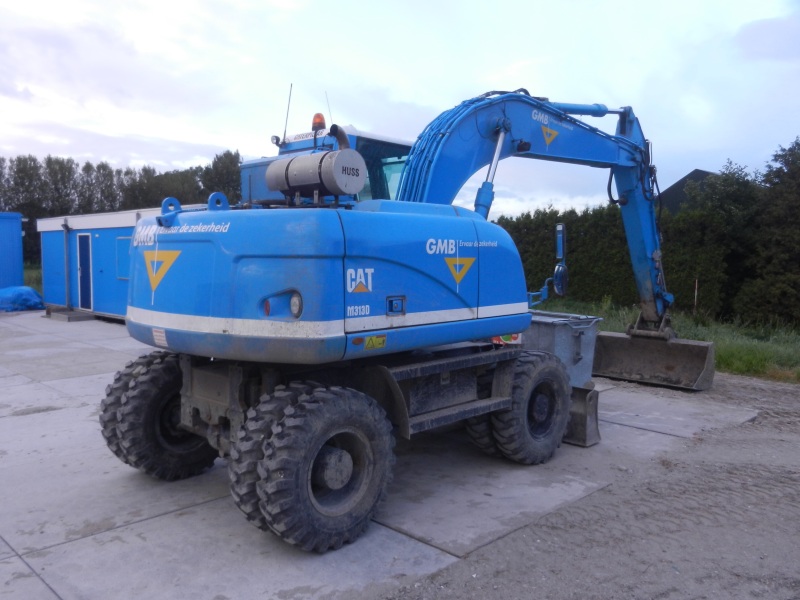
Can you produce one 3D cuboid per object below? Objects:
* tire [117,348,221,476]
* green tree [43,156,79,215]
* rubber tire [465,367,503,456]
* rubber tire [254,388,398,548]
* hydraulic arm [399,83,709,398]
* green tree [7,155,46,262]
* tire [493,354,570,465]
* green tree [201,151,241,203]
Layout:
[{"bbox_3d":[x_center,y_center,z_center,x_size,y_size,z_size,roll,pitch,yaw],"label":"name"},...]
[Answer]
[{"bbox_3d":[-1.890,1.001,5.769,0.275,1.050,1.050,5,6,43],"label":"tire"},{"bbox_3d":[-30.382,-7.923,60.363,3.600,10.230,3.600,-1,5,-27],"label":"green tree"},{"bbox_3d":[1.027,0.994,6.503,0.275,1.050,1.050,5,6,43],"label":"rubber tire"},{"bbox_3d":[-0.459,1.117,4.451,0.275,1.050,1.050,5,6,43],"label":"rubber tire"},{"bbox_3d":[2.021,-0.534,8.499,1.800,3.840,6.150,4,6,44],"label":"hydraulic arm"},{"bbox_3d":[-32.399,-7.649,58.352,3.700,9.910,3.700,-1,5,-29],"label":"green tree"},{"bbox_3d":[1.250,1.012,6.298,0.275,1.050,1.050,5,6,43],"label":"tire"},{"bbox_3d":[-14.151,-7.242,55.358,4.200,10.080,4.200,0,4,-14],"label":"green tree"}]

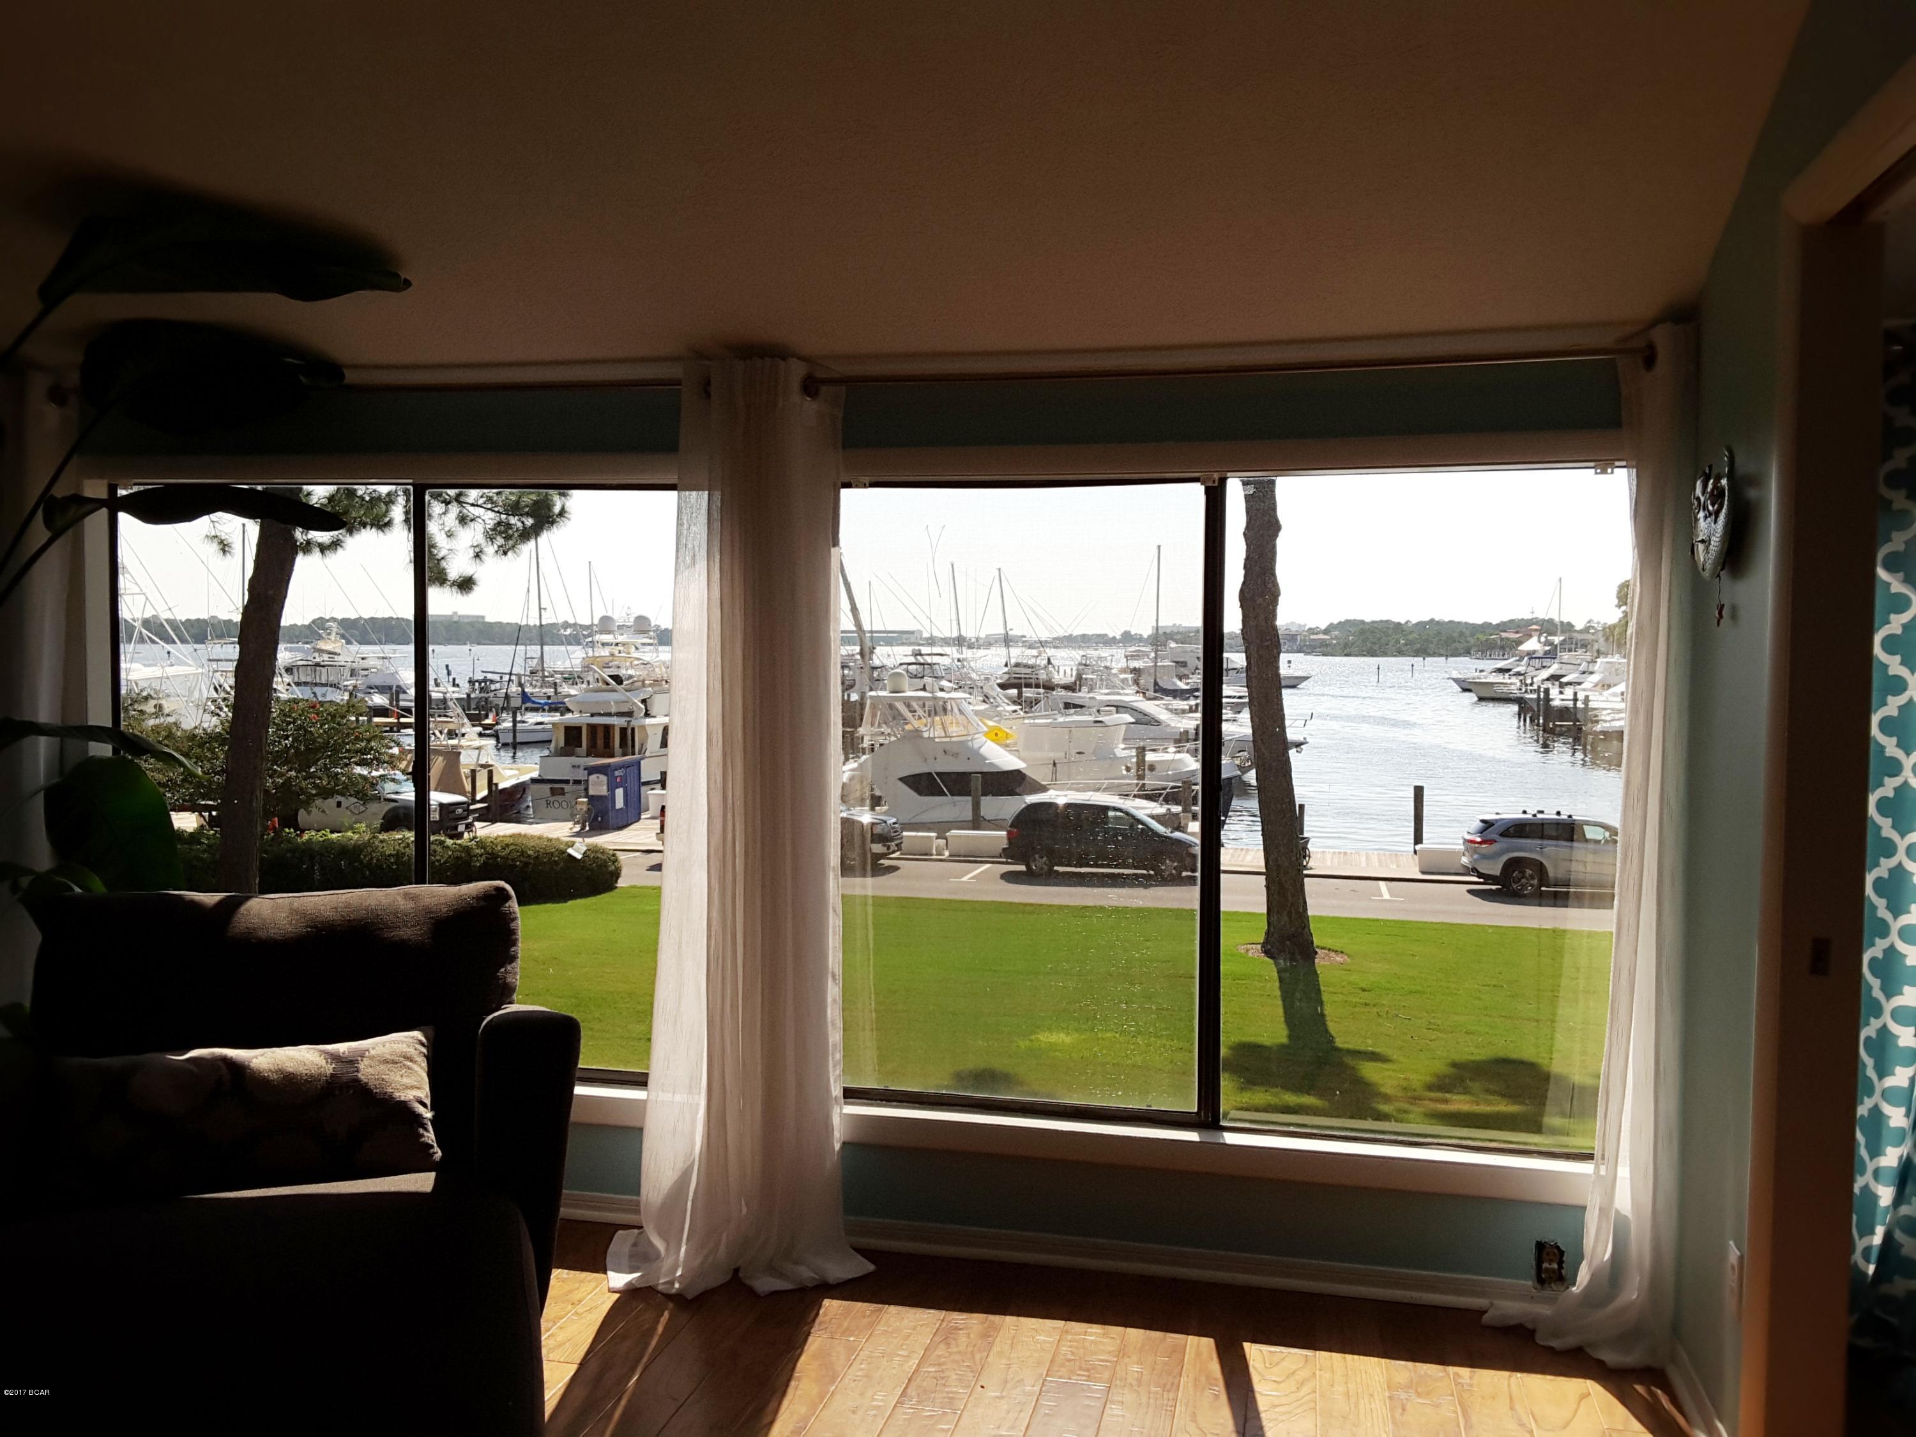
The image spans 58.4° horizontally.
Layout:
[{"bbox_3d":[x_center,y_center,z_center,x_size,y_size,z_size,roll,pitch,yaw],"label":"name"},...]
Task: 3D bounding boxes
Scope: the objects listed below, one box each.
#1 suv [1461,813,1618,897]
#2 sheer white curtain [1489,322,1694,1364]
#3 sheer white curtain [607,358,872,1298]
[{"bbox_3d":[13.656,2.965,37.457,4.890,1.730,1.925,1,2,9],"label":"suv"},{"bbox_3d":[1.313,0.256,3.588,0.355,2.117,0.239,1,3,13],"label":"sheer white curtain"},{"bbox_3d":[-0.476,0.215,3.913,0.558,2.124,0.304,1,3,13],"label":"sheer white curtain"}]

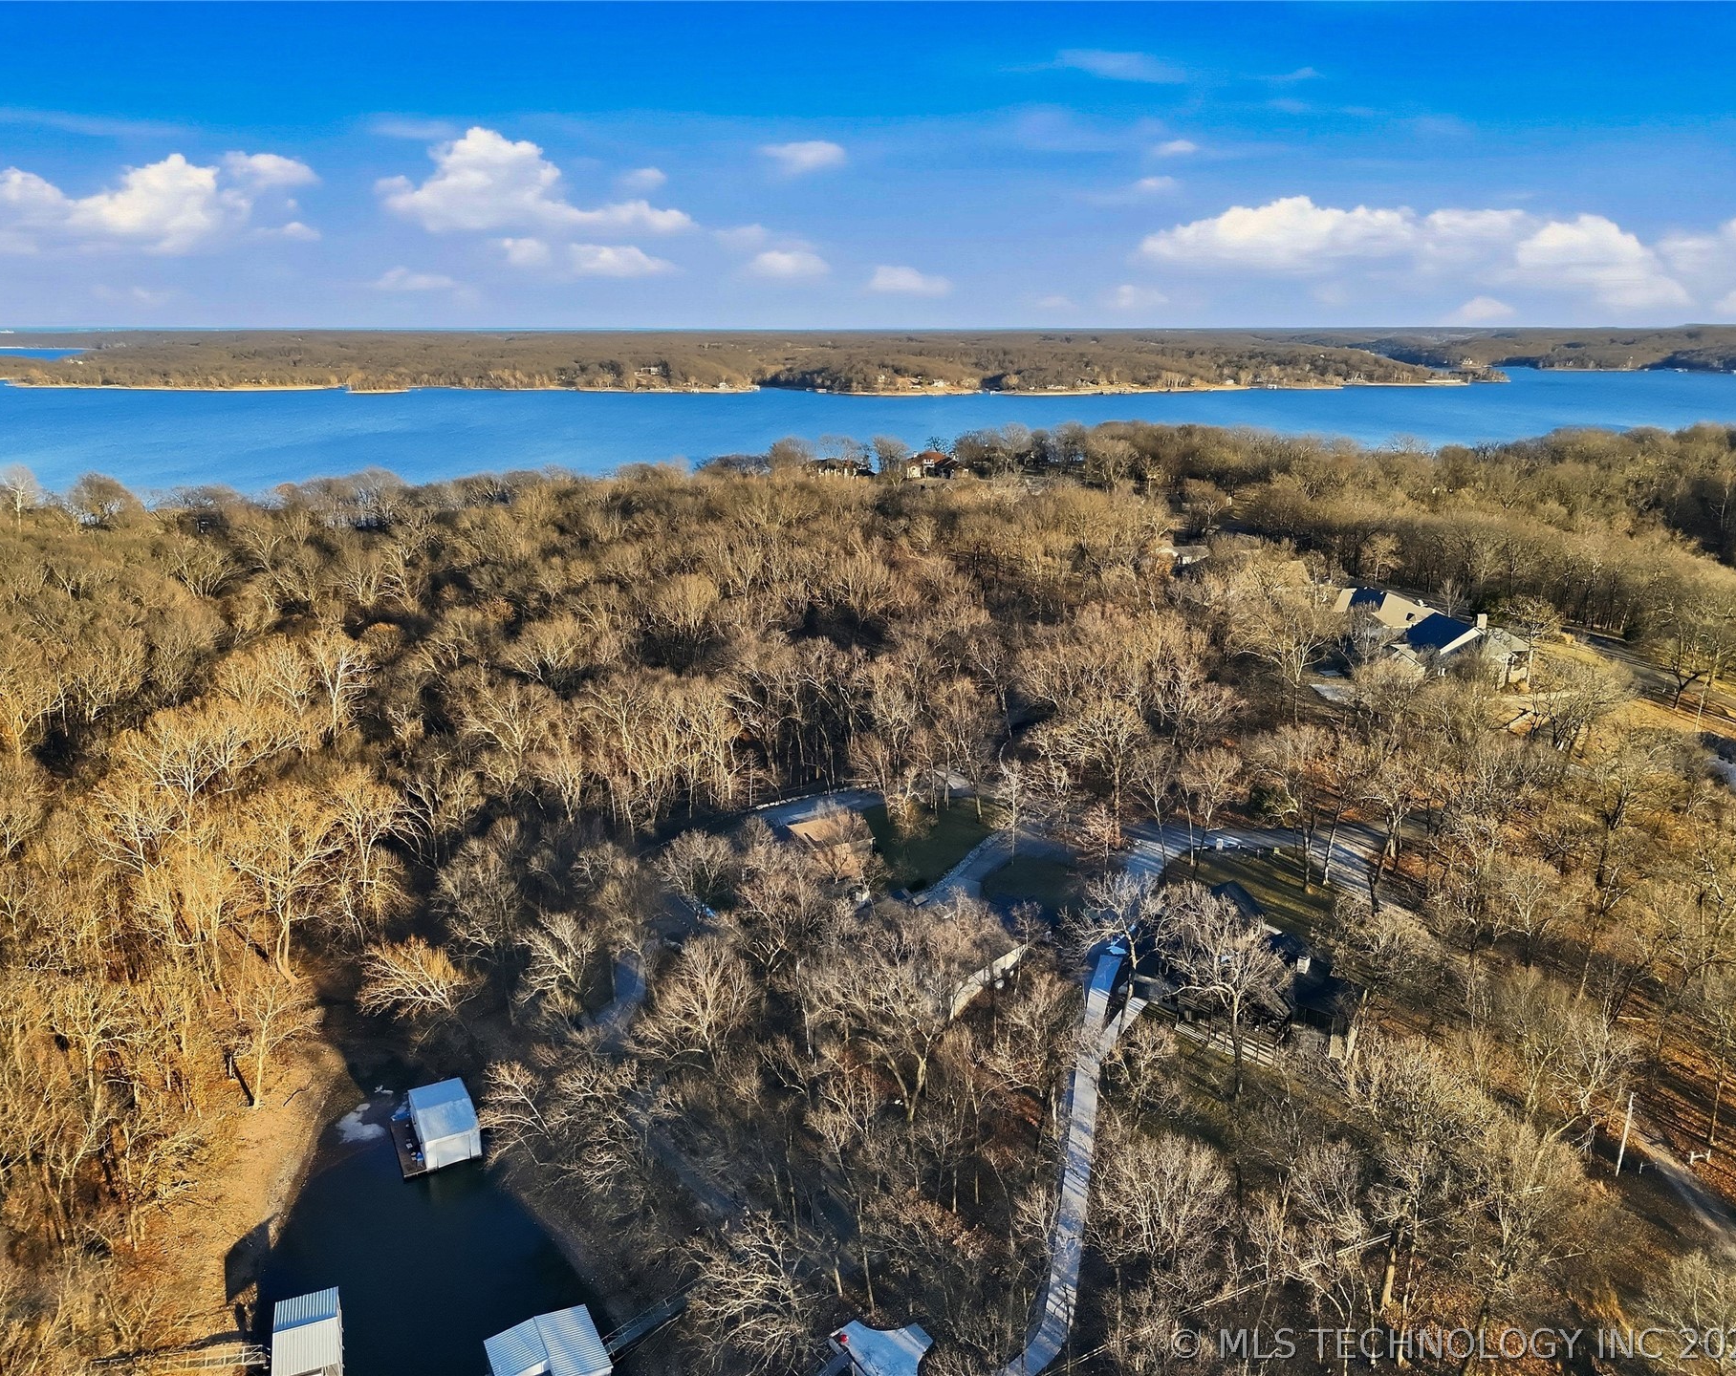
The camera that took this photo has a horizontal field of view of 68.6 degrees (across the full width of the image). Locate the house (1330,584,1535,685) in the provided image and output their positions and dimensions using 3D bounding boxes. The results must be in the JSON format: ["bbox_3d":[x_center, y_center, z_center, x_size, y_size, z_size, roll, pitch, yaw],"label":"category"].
[{"bbox_3d":[103.540,-10.040,236.780,21.280,9.000,34.980,0,16,0],"label":"house"}]

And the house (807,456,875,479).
[{"bbox_3d":[-10.340,-84.750,491.830,25.240,8.300,13.940,1,16,3],"label":"house"}]

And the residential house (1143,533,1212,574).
[{"bbox_3d":[81.380,-35.520,336.230,14.080,7.260,11.580,-9,18,-29],"label":"residential house"}]

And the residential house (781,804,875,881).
[{"bbox_3d":[-6.230,23.270,191.880,11.120,5.650,10.820,-8,18,-25],"label":"residential house"}]

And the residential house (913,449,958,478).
[{"bbox_3d":[26.020,-87.920,499.680,18.410,10.080,13.970,0,16,-1],"label":"residential house"}]

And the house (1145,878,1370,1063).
[{"bbox_3d":[46.610,33.690,154.330,20.370,8.300,18.280,15,22,42],"label":"house"}]

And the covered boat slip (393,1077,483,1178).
[{"bbox_3d":[-51.120,51.420,150.170,8.640,4.500,12.000,-8,18,-26],"label":"covered boat slip"}]

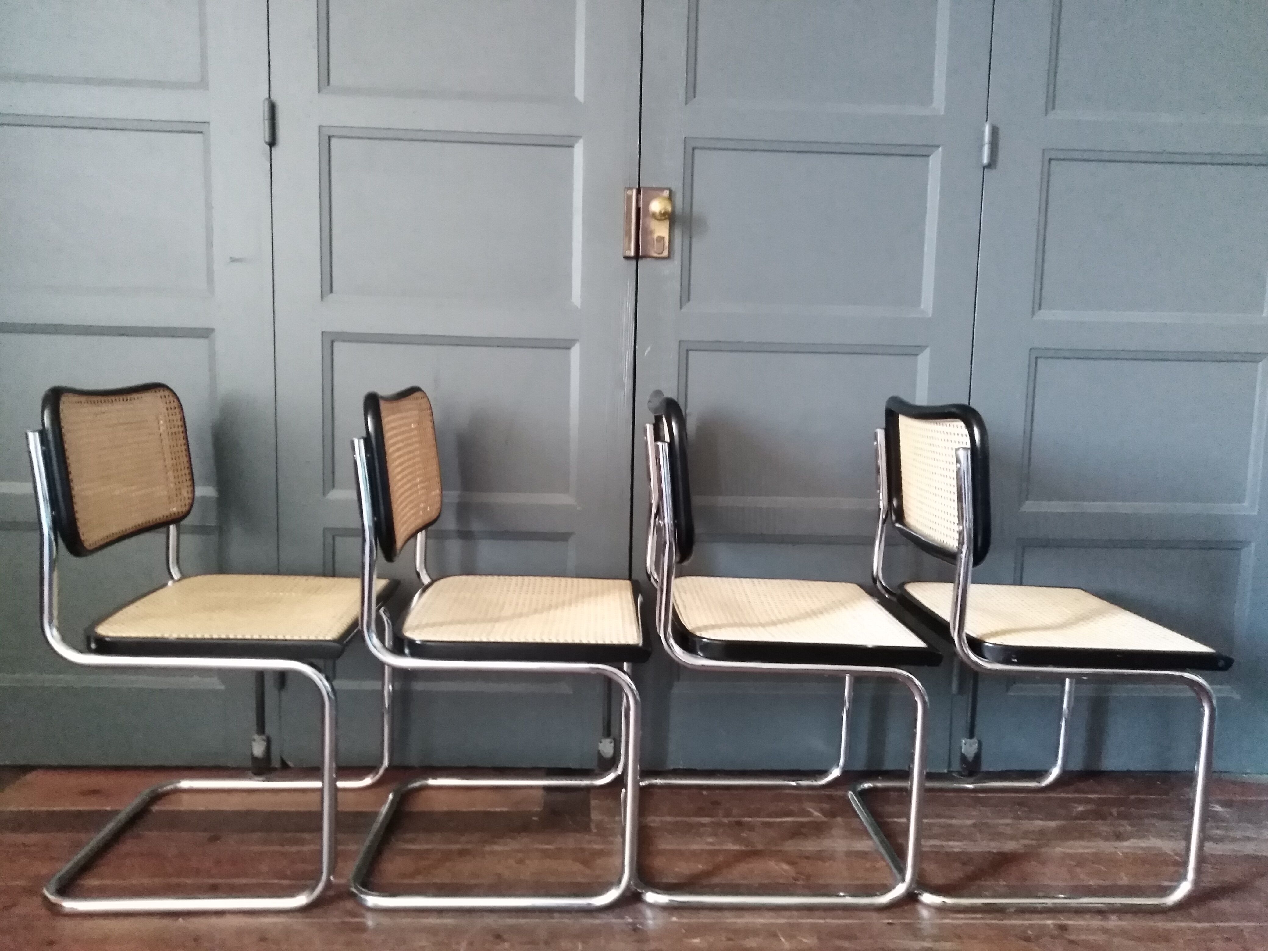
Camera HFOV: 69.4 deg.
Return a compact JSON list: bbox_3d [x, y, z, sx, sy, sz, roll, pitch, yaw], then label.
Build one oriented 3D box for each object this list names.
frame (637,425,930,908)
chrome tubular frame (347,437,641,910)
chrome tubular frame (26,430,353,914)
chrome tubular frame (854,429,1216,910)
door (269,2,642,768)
[{"bbox_3d":[0.230,0.309,1.685,0.491,0.766,0.465,1,6,-2],"label":"frame"},{"bbox_3d":[-0.234,0.301,1.665,0.491,0.766,0.465,1,6,-2],"label":"chrome tubular frame"},{"bbox_3d":[-0.721,0.293,1.643,0.491,0.766,0.465,1,6,-3],"label":"chrome tubular frame"},{"bbox_3d":[0.710,0.283,1.696,0.506,0.836,0.475,1,6,-2],"label":"chrome tubular frame"},{"bbox_3d":[-0.368,-0.455,1.920,0.752,2.200,0.045,1,6,-2],"label":"door"}]

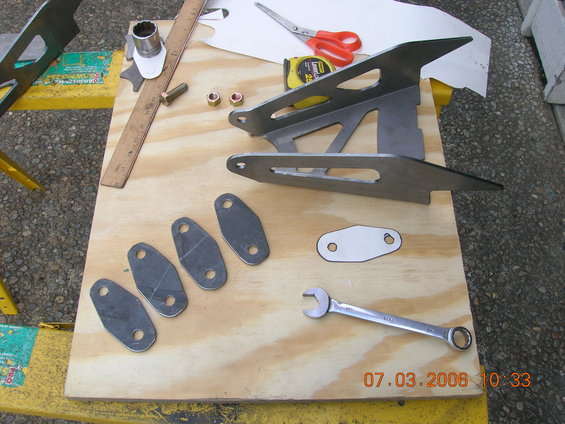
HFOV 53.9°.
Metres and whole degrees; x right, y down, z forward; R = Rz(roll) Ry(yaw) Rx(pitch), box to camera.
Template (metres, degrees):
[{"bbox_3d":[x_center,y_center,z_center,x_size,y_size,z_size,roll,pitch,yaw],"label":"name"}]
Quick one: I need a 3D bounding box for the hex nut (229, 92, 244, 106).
[{"bbox_3d":[-0.068,-0.167,0.823,0.021,0.011,0.020,0,62,0],"label":"hex nut"}]

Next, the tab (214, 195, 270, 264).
[{"bbox_3d":[-0.055,0.020,0.725,0.052,0.005,0.111,-25,65,-13],"label":"tab"}]

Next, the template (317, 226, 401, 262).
[{"bbox_3d":[0.101,0.041,0.717,0.111,0.001,0.052,-7,62,-4],"label":"template"}]

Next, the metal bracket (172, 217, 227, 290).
[{"bbox_3d":[-0.109,0.051,0.708,0.052,0.005,0.111,-28,65,-14],"label":"metal bracket"}]

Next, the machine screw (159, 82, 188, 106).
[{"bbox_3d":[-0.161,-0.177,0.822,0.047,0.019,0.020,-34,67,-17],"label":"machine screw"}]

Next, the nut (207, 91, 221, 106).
[{"bbox_3d":[-0.100,-0.168,0.822,0.021,0.011,0.020,0,62,0],"label":"nut"}]

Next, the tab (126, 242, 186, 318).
[{"bbox_3d":[-0.158,0.082,0.691,0.052,0.005,0.111,-32,66,-16],"label":"tab"}]

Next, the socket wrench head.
[{"bbox_3d":[-0.208,-0.266,0.854,0.037,0.040,0.037,0,62,0],"label":"socket wrench head"}]

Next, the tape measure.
[{"bbox_3d":[0.040,-0.192,0.820,0.076,0.041,0.066,0,62,0],"label":"tape measure"}]

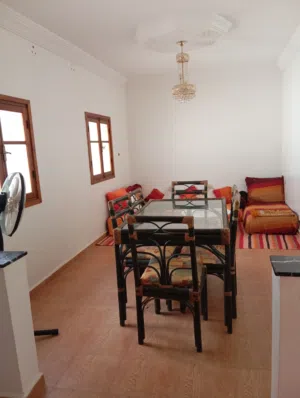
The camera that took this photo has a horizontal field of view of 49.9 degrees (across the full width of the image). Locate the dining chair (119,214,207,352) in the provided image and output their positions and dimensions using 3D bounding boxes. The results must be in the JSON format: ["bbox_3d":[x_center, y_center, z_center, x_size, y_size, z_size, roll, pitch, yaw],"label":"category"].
[{"bbox_3d":[0.162,0.532,2.312,0.448,0.938,0.490,0,10,17],"label":"dining chair"}]

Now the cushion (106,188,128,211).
[{"bbox_3d":[-0.519,0.025,5.285,0.154,0.357,0.490,-15,2,33],"label":"cushion"}]

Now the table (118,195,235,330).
[{"bbox_3d":[0.291,0.496,2.941,0.826,0.777,1.204,-1,10,13],"label":"table"}]

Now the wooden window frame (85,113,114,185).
[{"bbox_3d":[-0.761,-0.774,4.961,0.084,1.002,0.938,0,10,15],"label":"wooden window frame"}]

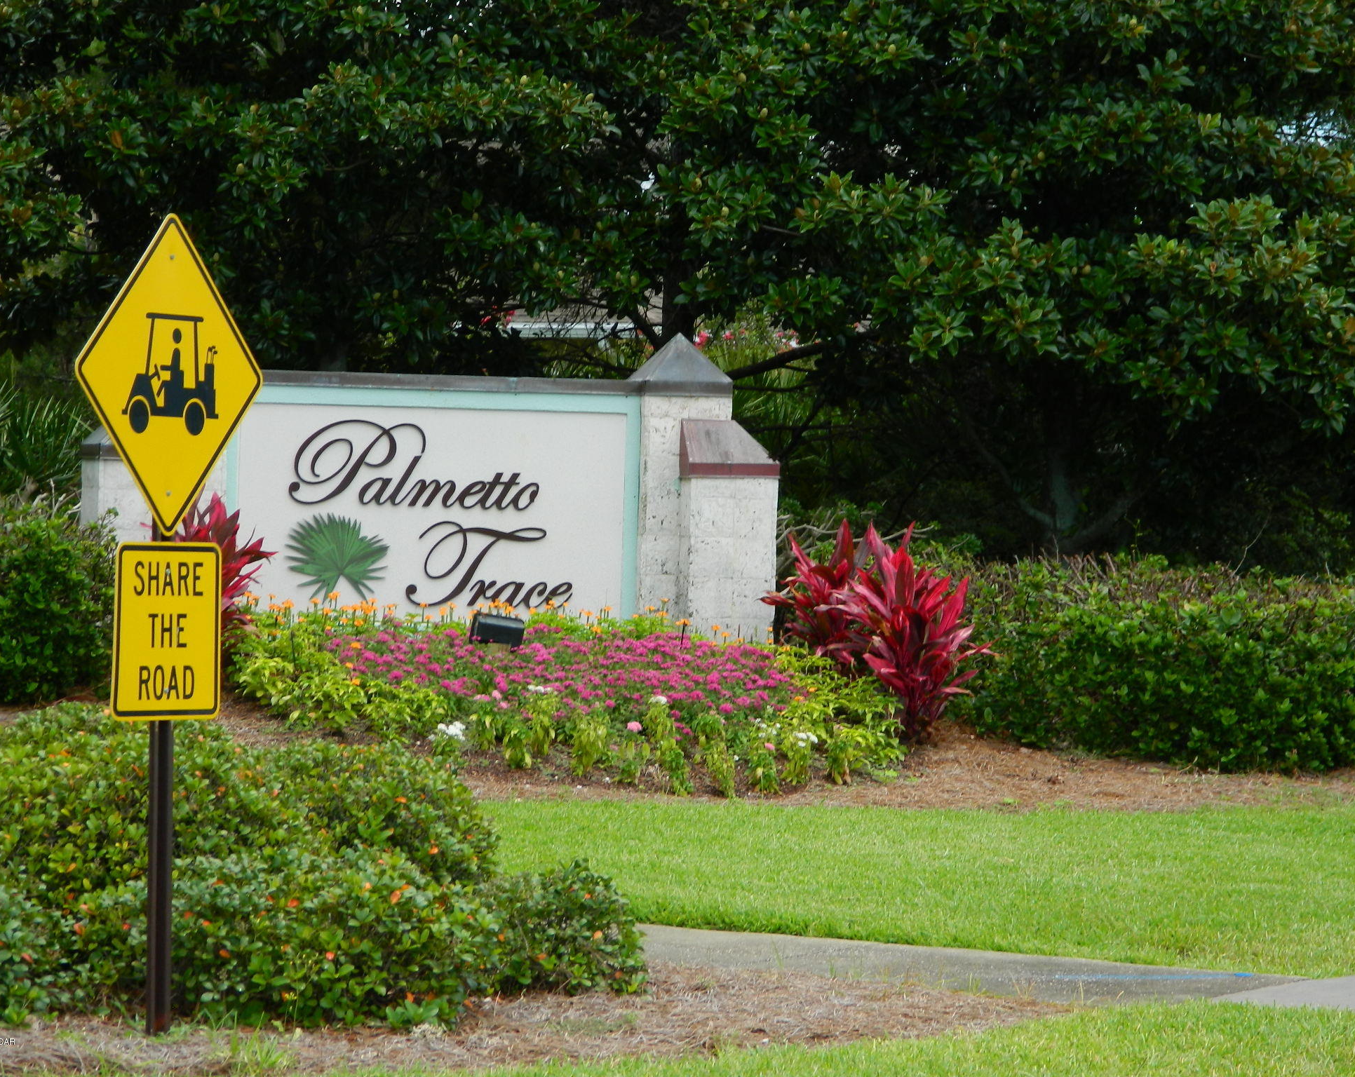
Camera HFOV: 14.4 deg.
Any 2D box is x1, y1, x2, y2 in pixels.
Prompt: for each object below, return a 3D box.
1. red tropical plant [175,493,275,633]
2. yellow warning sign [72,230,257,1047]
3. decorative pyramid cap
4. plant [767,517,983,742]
[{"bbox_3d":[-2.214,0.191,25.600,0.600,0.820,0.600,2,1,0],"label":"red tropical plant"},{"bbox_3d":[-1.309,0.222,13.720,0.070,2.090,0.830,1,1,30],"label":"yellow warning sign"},{"bbox_3d":[0.009,-0.866,27.000,0.445,0.305,0.445,1,1,-12],"label":"decorative pyramid cap"},{"bbox_3d":[0.955,0.446,25.800,1.060,1.060,1.000,2,1,0],"label":"plant"}]

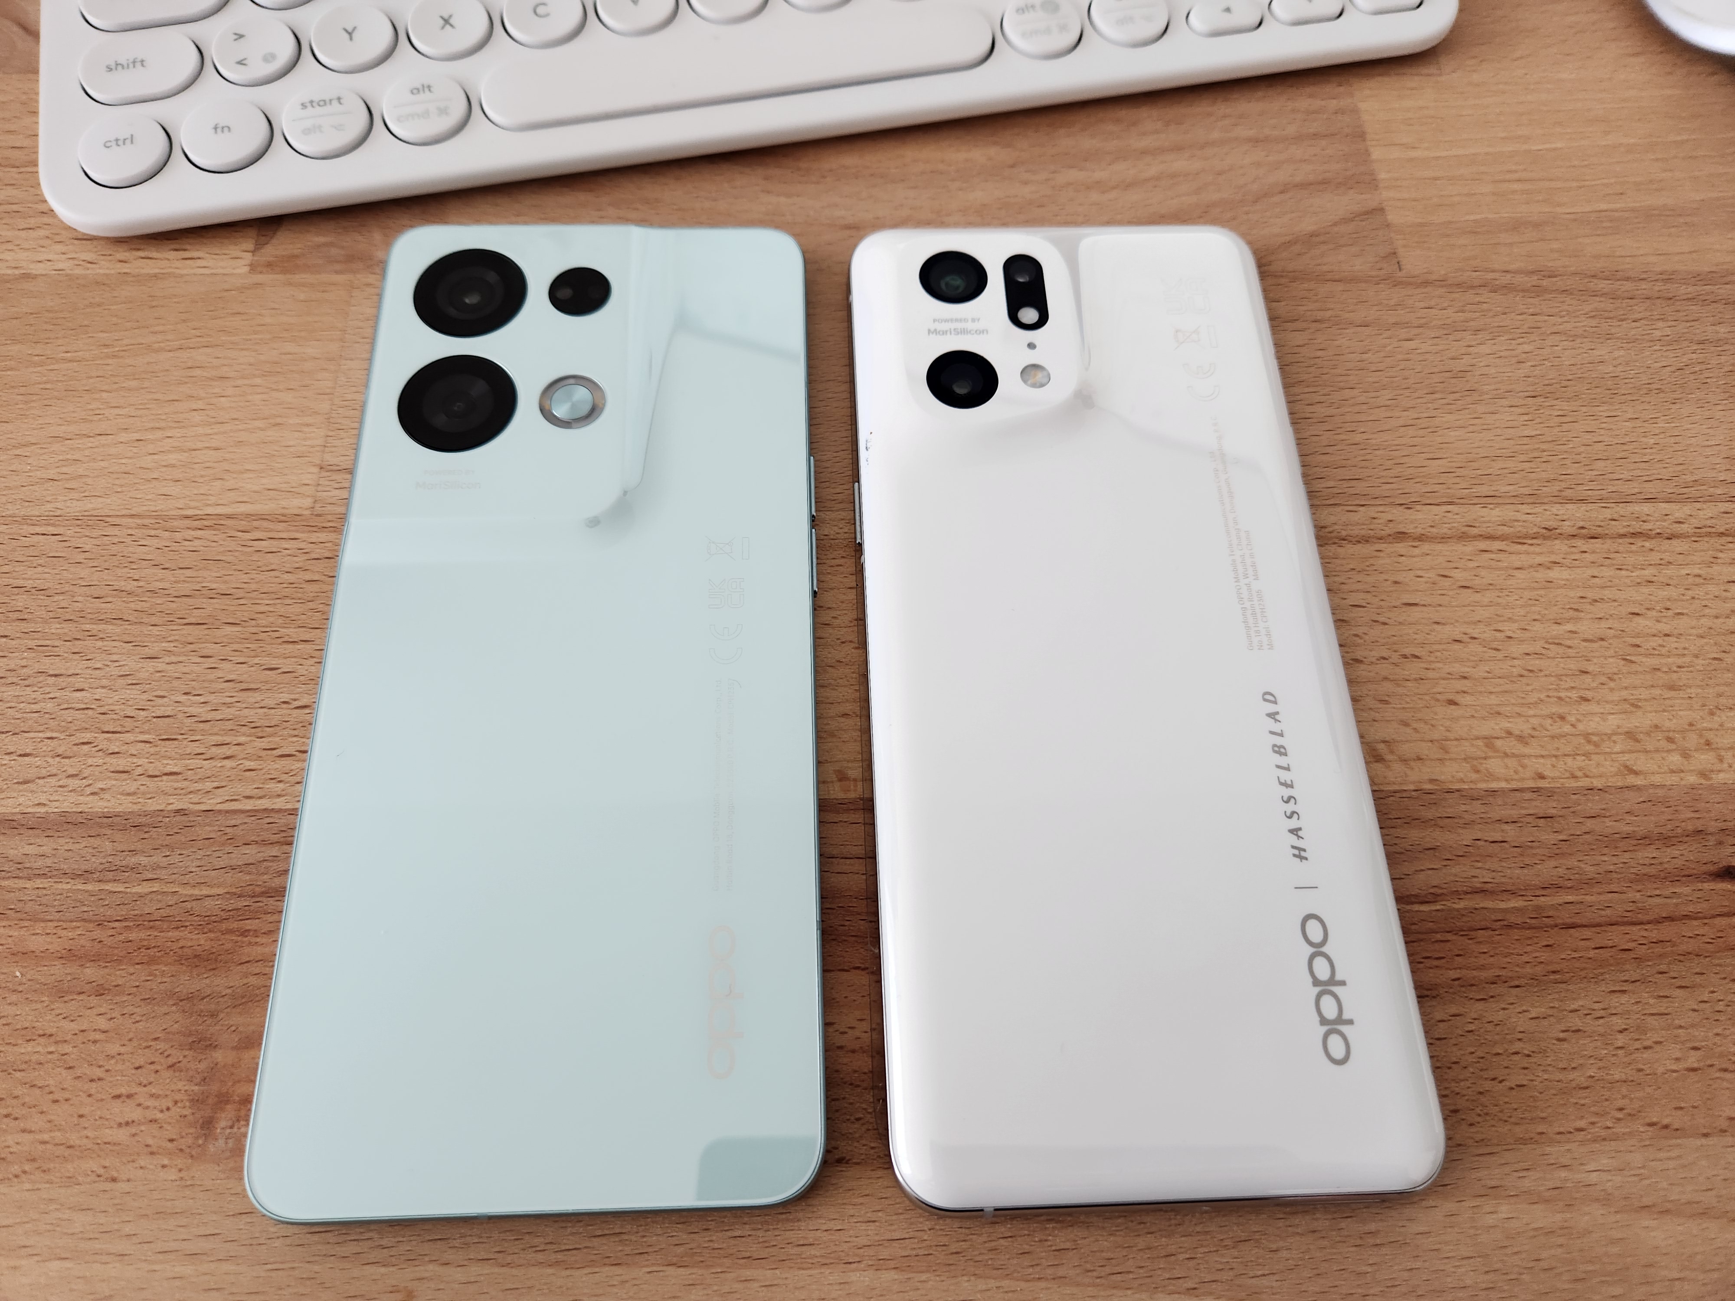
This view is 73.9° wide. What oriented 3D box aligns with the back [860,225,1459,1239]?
[{"bbox_3d":[0.037,-0.004,0.181,0.074,0.010,0.164,-2,66,-2],"label":"back"}]

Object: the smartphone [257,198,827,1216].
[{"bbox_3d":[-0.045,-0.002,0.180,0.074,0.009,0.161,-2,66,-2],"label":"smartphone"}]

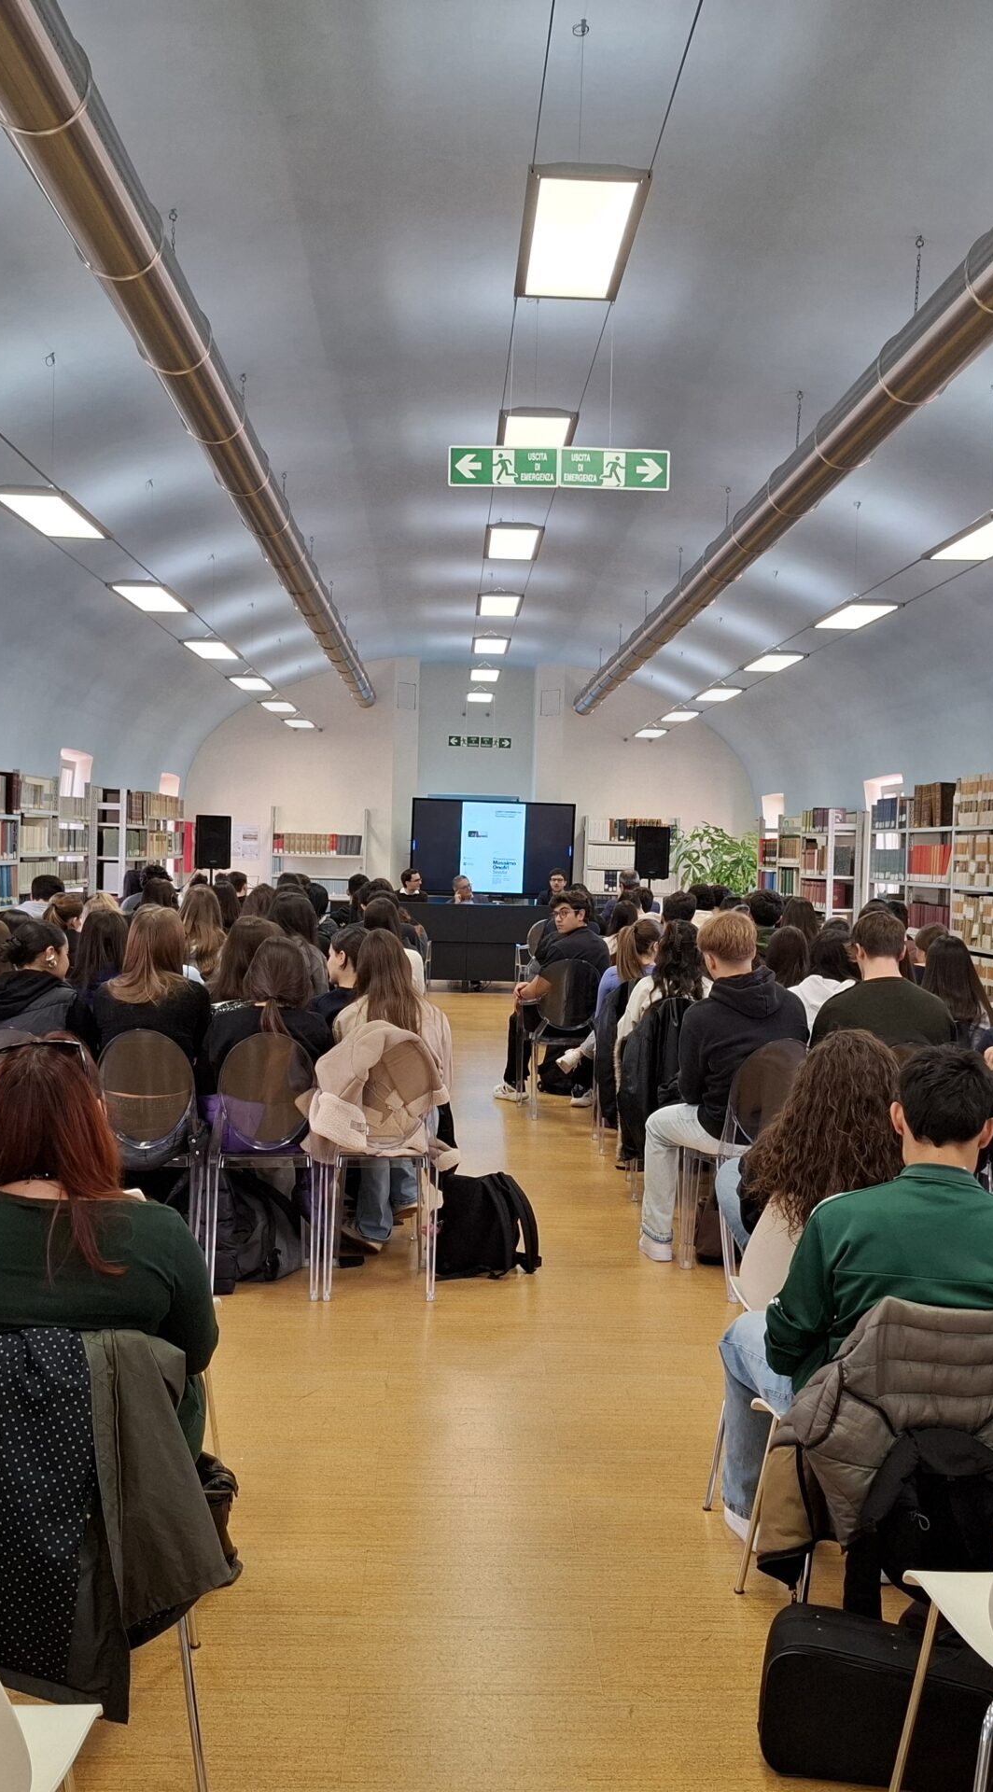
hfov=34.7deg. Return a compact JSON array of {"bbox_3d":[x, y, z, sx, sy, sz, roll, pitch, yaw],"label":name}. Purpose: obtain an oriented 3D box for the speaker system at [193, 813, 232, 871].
[{"bbox_3d":[-3.206,-0.599,18.000,0.390,0.600,0.360,1,2,-2],"label":"speaker system"}]

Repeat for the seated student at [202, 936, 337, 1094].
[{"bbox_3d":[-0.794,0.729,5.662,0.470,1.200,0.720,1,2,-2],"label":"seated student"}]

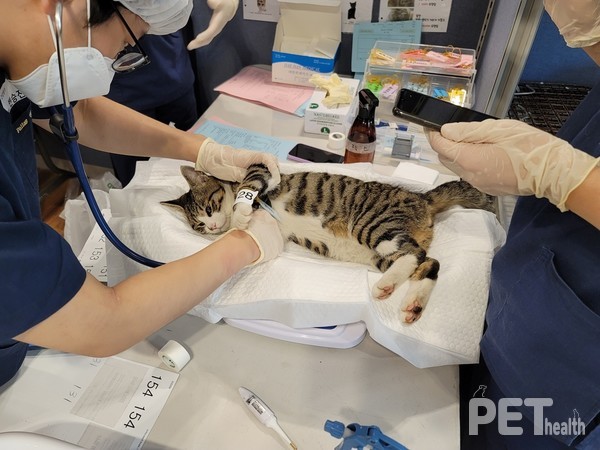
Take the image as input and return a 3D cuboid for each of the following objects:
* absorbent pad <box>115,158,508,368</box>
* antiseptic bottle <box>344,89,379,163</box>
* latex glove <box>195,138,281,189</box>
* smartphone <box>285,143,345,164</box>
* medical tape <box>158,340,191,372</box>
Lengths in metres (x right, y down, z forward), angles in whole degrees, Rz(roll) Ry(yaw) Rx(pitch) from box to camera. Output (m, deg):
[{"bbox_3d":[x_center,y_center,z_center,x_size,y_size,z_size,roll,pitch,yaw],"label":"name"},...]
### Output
[{"bbox_3d":[-0.022,0.022,0.871,0.750,0.085,0.450,6,42,6],"label":"absorbent pad"},{"bbox_3d":[0.152,-0.215,1.042,0.072,0.212,0.075,0,42,0],"label":"antiseptic bottle"},{"bbox_3d":[-0.139,-0.139,0.963,0.180,0.080,0.085,10,43,10],"label":"latex glove"},{"bbox_3d":[0.045,-0.179,1.153,0.145,0.010,0.071,22,46,22],"label":"smartphone"},{"bbox_3d":[-0.200,0.210,0.690,0.044,0.044,0.025,21,46,22],"label":"medical tape"}]

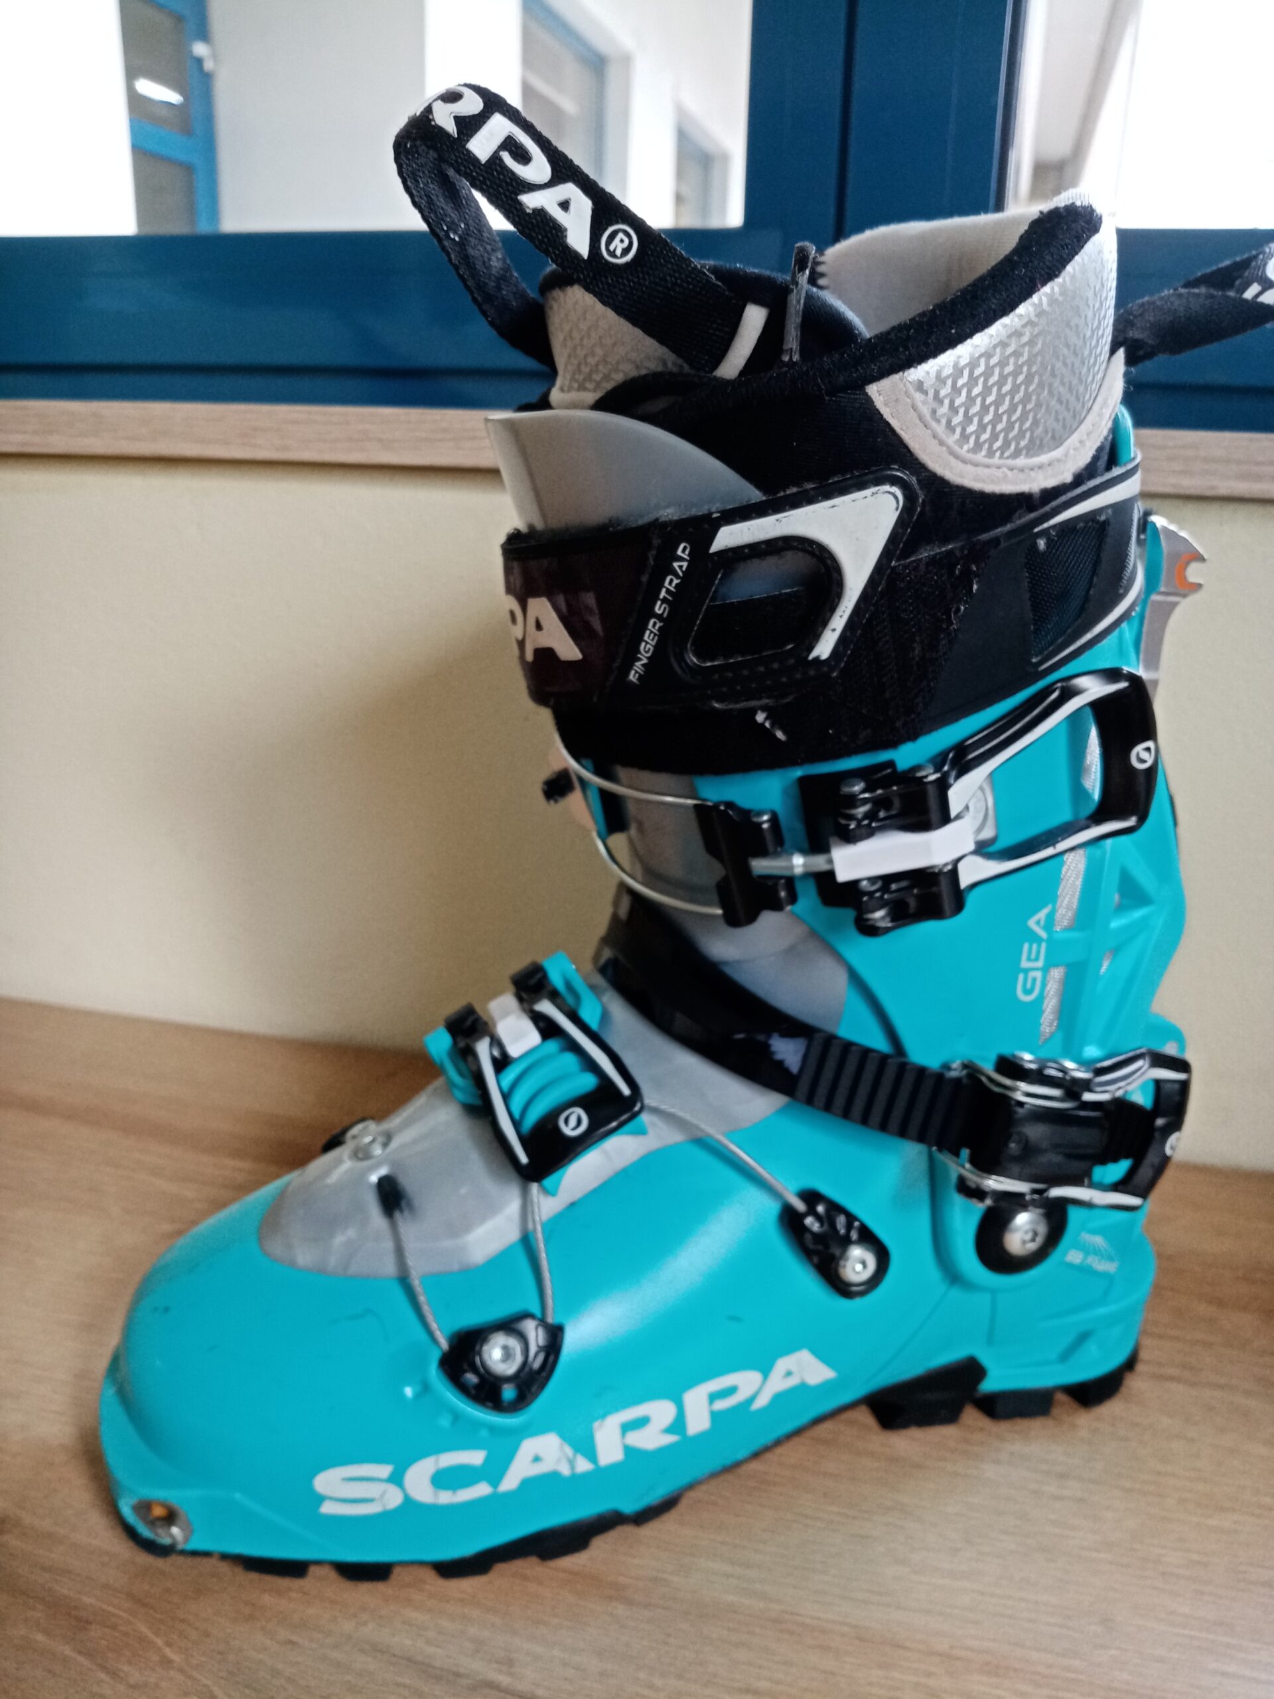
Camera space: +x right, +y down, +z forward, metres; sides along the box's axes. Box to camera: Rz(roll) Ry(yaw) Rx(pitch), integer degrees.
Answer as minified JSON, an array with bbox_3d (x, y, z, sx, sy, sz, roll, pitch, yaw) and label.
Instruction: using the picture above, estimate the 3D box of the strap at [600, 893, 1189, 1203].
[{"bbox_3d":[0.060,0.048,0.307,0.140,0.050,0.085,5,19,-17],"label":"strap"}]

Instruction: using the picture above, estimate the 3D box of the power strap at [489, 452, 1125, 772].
[{"bbox_3d":[0.040,-0.058,0.277,0.134,0.049,0.108,-13,23,-10],"label":"power strap"}]

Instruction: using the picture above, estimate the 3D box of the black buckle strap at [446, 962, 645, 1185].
[{"bbox_3d":[-0.021,0.049,0.281,0.037,0.019,0.043,-33,56,-1],"label":"black buckle strap"}]

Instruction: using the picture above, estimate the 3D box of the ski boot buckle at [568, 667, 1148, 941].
[{"bbox_3d":[0.048,-0.014,0.261,0.121,0.050,0.056,-1,18,-7],"label":"ski boot buckle"}]

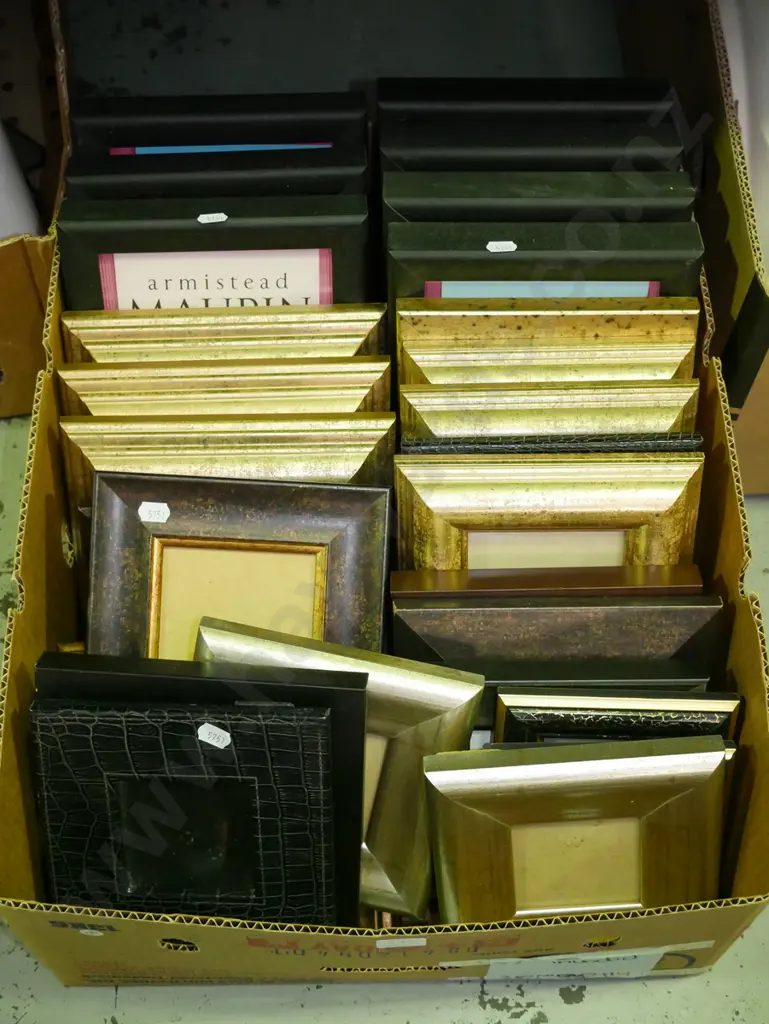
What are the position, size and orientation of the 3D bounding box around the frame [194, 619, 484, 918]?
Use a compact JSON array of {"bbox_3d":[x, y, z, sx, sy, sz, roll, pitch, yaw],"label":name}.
[{"bbox_3d":[-0.040,0.153,0.794,0.163,0.160,0.022,12,19,-3],"label":"frame"}]

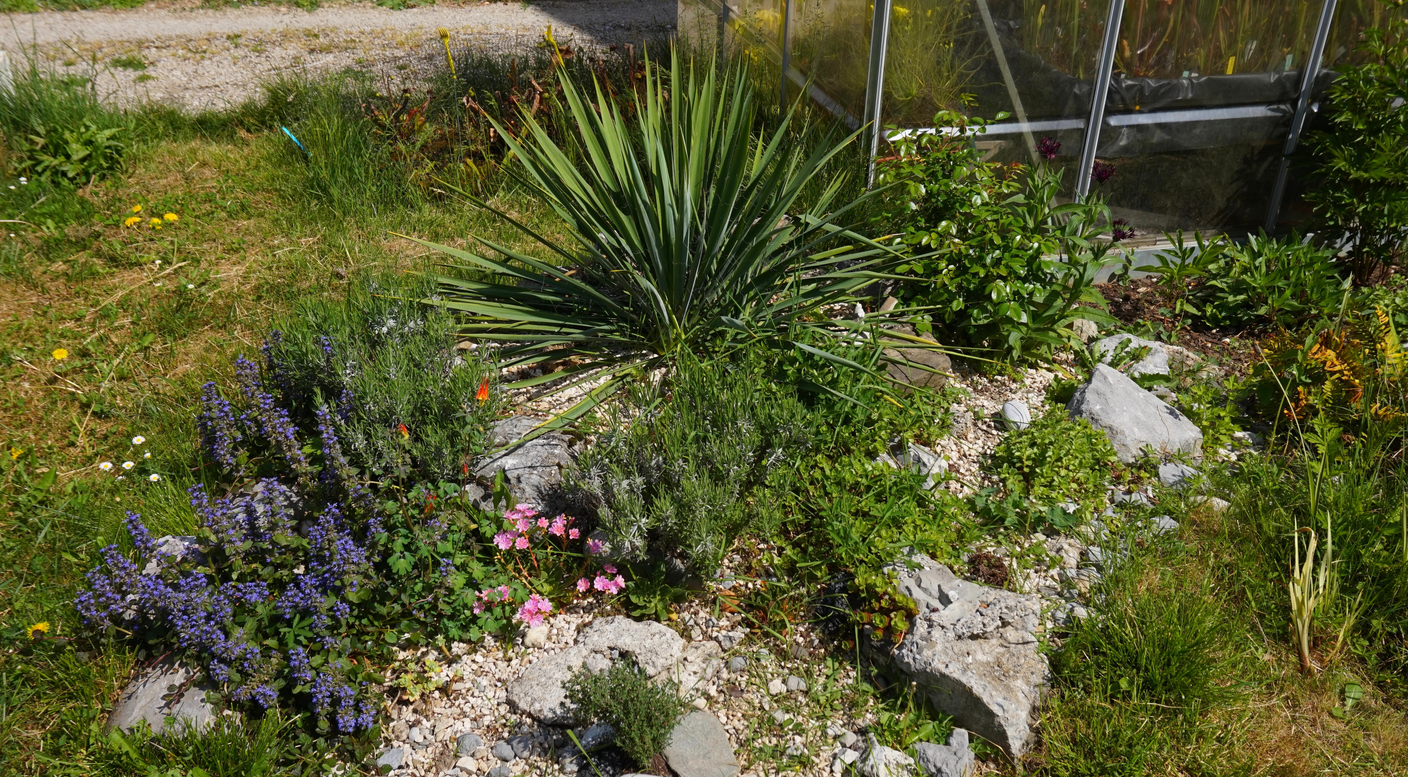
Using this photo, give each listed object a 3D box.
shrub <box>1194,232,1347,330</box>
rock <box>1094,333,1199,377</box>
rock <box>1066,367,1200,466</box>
[{"bbox_3d":[1.453,-0.278,3.118,0.360,0.240,0.330,1,29,0],"label":"shrub"},{"bbox_3d":[1.044,-0.080,2.862,0.250,0.085,0.170,-9,30,-17],"label":"rock"},{"bbox_3d":[0.873,0.053,2.455,0.275,0.190,0.190,-9,30,-17],"label":"rock"}]

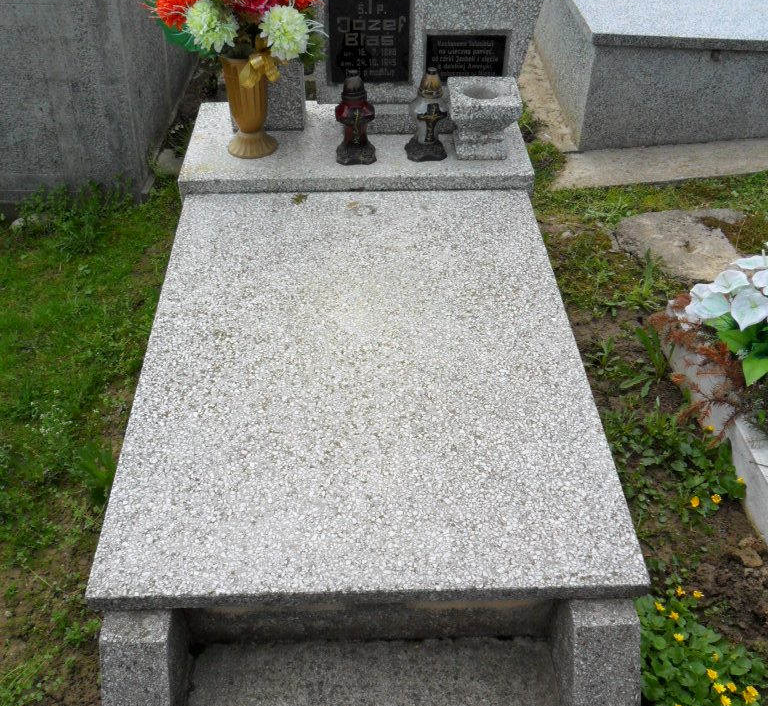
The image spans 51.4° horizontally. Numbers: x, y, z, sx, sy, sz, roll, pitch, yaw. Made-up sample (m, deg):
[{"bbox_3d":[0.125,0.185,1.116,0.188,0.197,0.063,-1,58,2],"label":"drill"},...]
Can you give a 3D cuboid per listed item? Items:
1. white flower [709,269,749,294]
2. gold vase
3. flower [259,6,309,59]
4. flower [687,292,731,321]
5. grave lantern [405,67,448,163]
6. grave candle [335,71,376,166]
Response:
[{"bbox_3d":[0.859,-0.175,1.980,0.100,0.070,0.060,-1,14,-2],"label":"white flower"},{"bbox_3d":[-0.368,-0.675,2.167,0.136,0.258,0.136,0,43,0],"label":"gold vase"},{"bbox_3d":[-0.243,-0.781,1.947,0.125,0.125,0.090,-11,30,-13],"label":"flower"},{"bbox_3d":[0.765,-0.109,1.877,0.095,0.060,0.085,0,43,0],"label":"flower"},{"bbox_3d":[0.120,-0.645,2.146,0.110,0.238,0.108,-4,44,-6],"label":"grave lantern"},{"bbox_3d":[-0.074,-0.633,2.128,0.110,0.238,0.108,-1,44,-2],"label":"grave candle"}]

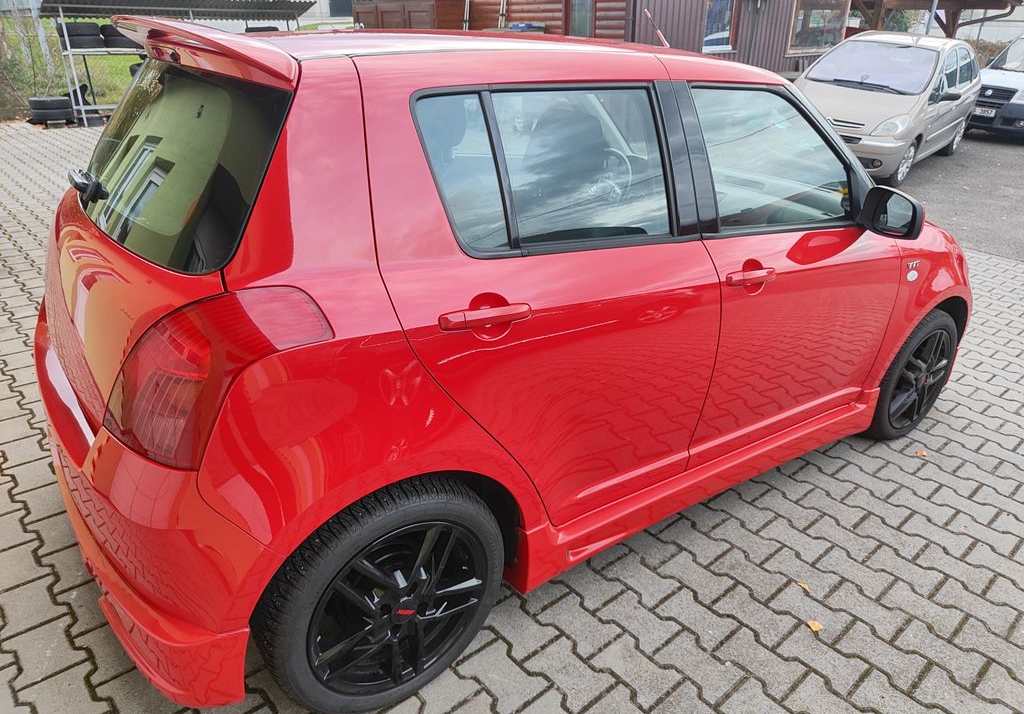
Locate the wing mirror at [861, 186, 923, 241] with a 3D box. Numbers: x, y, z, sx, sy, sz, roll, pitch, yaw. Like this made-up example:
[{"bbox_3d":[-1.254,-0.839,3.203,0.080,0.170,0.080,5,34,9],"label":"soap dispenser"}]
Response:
[{"bbox_3d":[1.194,-0.458,2.135,0.105,0.147,0.185,-14,29,-33],"label":"wing mirror"}]

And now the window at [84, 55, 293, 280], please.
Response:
[{"bbox_3d":[-0.855,-0.506,1.651,0.130,0.420,1.200,24,5,-43],"label":"window"}]

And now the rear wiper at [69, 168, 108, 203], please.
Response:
[{"bbox_3d":[-1.056,-0.429,1.685,0.062,0.052,0.300,24,5,-43],"label":"rear wiper"}]

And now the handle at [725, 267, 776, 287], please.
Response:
[{"bbox_3d":[0.652,-0.222,1.847,0.222,0.034,0.043,-10,27,-35],"label":"handle"}]

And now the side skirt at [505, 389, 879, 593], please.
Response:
[{"bbox_3d":[0.694,0.342,2.204,1.700,0.200,0.120,-14,29,-33],"label":"side skirt"}]

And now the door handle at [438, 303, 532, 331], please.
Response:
[{"bbox_3d":[-0.046,-0.080,1.364,0.222,0.034,0.043,-10,27,-35],"label":"door handle"}]

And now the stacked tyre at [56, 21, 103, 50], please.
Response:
[{"bbox_3d":[-7.547,-5.623,11.900,0.640,0.430,0.640,-11,27,-28],"label":"stacked tyre"}]

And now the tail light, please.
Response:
[{"bbox_3d":[-0.528,0.013,1.208,0.370,0.300,0.250,-14,29,-33],"label":"tail light"}]

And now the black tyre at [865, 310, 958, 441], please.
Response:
[{"bbox_3d":[1.649,0.068,2.878,0.590,0.590,0.190,-14,29,-33],"label":"black tyre"}]

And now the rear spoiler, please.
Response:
[{"bbox_3d":[-0.782,-0.713,1.579,0.220,0.130,1.190,-14,29,-33],"label":"rear spoiler"}]

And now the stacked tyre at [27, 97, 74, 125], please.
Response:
[{"bbox_3d":[-7.949,-4.257,11.750,0.615,0.380,0.615,-12,27,-30],"label":"stacked tyre"}]

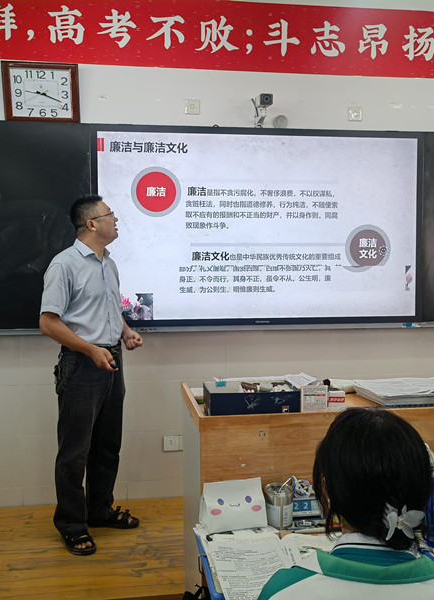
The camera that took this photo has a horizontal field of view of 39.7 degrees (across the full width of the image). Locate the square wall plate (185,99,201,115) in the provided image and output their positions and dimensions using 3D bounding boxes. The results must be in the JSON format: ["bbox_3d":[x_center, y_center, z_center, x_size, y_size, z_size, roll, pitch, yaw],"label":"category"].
[{"bbox_3d":[-0.140,-1.126,3.514,0.086,0.086,0.012,-1,3,-7],"label":"square wall plate"}]

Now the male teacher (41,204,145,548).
[{"bbox_3d":[-0.629,0.353,3.067,0.430,1.740,0.520,1,3,25],"label":"male teacher"}]

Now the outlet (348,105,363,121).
[{"bbox_3d":[0.835,-1.127,3.630,0.087,0.087,0.015,-1,3,-7],"label":"outlet"}]

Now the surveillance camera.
[{"bbox_3d":[0.267,-1.110,3.360,0.070,0.063,0.130,-1,9,-7],"label":"surveillance camera"}]

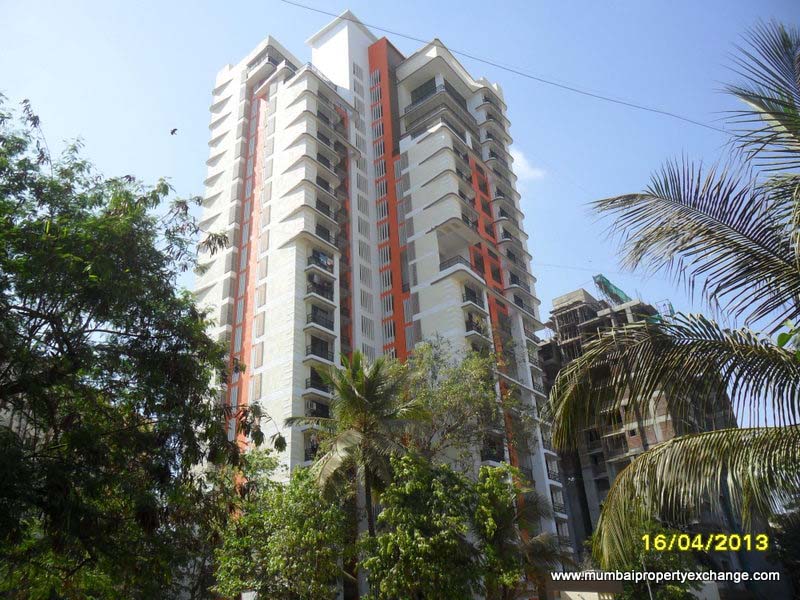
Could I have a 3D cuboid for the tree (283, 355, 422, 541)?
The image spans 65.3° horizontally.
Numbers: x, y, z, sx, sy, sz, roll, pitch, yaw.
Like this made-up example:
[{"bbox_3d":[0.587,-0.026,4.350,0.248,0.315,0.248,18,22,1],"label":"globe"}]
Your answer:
[{"bbox_3d":[-1.873,9.034,28.099,6.500,14.800,6.500,-4,-29,0],"label":"tree"}]

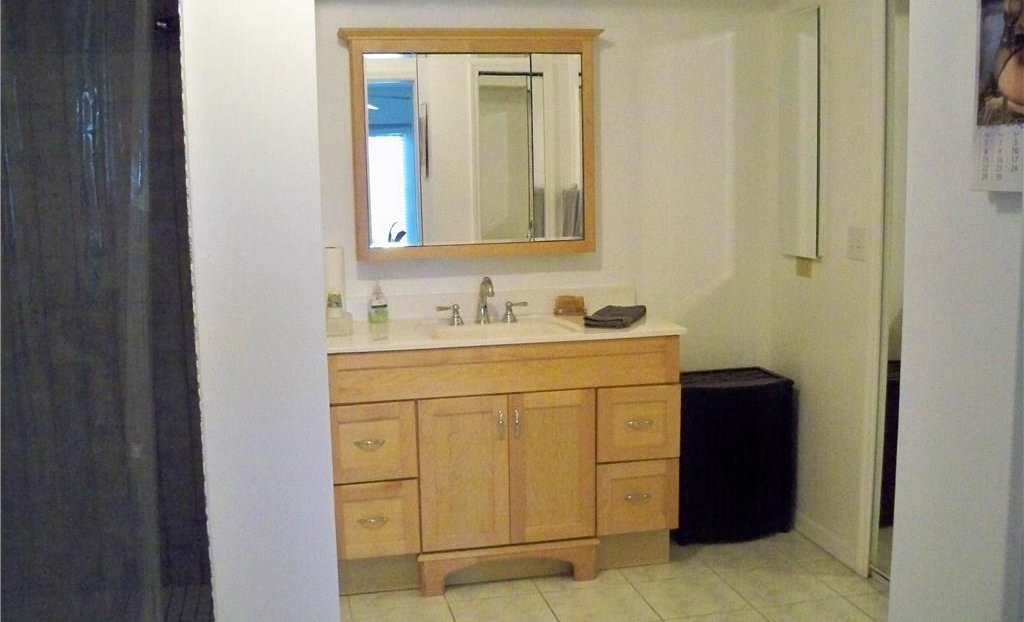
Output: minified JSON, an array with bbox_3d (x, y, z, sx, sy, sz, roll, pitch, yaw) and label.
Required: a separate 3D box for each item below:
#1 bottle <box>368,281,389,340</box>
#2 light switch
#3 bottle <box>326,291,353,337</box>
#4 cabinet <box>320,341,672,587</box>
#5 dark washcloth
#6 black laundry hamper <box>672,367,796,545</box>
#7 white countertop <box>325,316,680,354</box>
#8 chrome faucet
[{"bbox_3d":[-0.445,-0.004,3.421,0.066,0.190,0.048,-5,9,-31],"label":"bottle"},{"bbox_3d":[1.159,-0.225,3.498,0.011,0.115,0.108,-3,8,-13],"label":"light switch"},{"bbox_3d":[-0.599,0.007,3.575,0.090,0.150,0.070,-3,7,-12],"label":"bottle"},{"bbox_3d":[-0.065,0.497,3.716,1.214,0.837,0.540,-3,8,-13],"label":"cabinet"},{"bbox_3d":[0.375,0.017,3.744,0.150,0.038,0.330,2,8,20],"label":"dark washcloth"},{"bbox_3d":[0.829,0.555,4.018,0.450,0.611,0.340,-3,8,-13],"label":"black laundry hamper"},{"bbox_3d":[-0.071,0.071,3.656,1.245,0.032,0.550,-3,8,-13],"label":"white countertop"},{"bbox_3d":[-0.091,-0.033,3.667,0.050,0.172,0.175,-3,8,-13],"label":"chrome faucet"}]

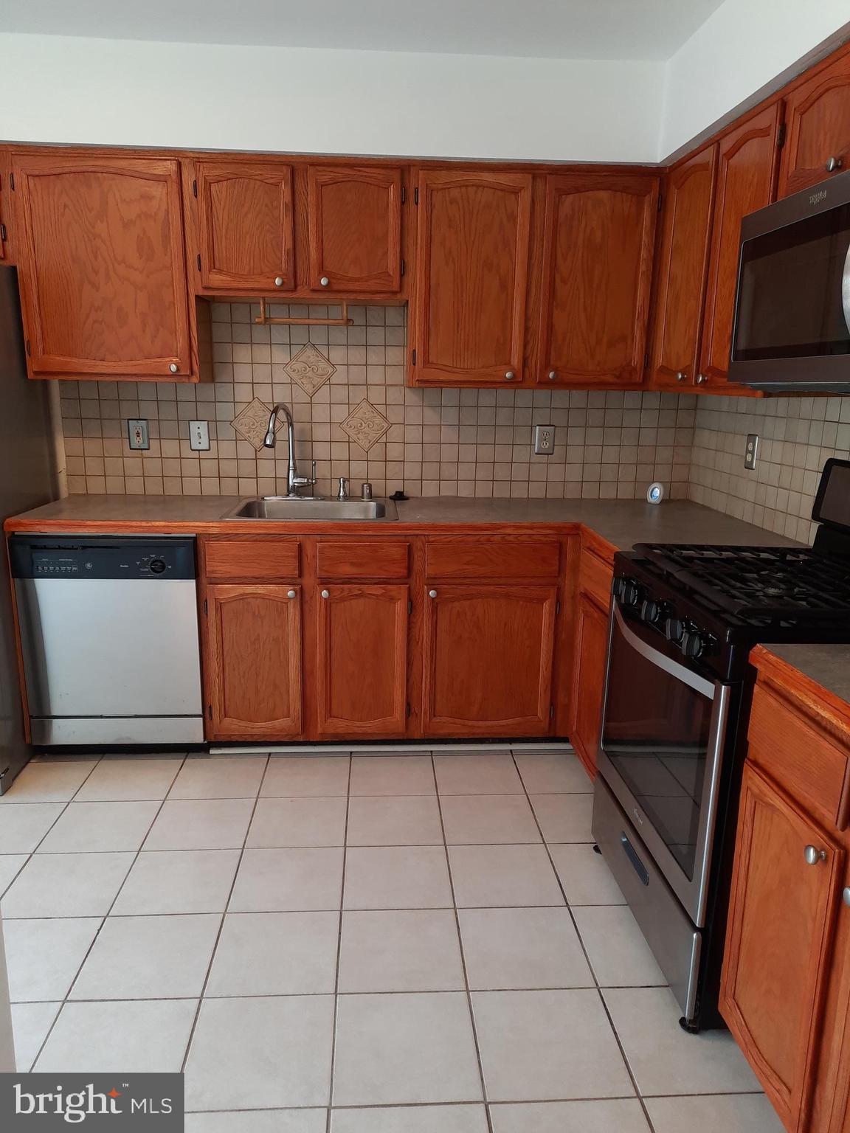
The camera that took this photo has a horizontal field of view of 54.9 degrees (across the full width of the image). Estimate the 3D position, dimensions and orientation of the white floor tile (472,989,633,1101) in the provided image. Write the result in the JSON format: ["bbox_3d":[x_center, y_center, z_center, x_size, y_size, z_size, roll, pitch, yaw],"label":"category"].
[{"bbox_3d":[0.266,1.033,1.780,0.303,0.010,0.300,0,13,-4],"label":"white floor tile"}]

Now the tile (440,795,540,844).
[{"bbox_3d":[0.211,0.826,2.667,0.303,0.010,0.300,0,13,-4],"label":"tile"}]

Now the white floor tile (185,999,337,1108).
[{"bbox_3d":[-0.350,1.035,1.747,0.303,0.010,0.302,0,13,-4],"label":"white floor tile"}]

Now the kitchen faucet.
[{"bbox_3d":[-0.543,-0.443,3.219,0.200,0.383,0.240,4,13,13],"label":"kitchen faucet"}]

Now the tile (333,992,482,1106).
[{"bbox_3d":[-0.041,1.033,1.761,0.303,0.010,0.300,0,13,-4],"label":"tile"}]

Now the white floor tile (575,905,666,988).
[{"bbox_3d":[0.555,0.965,2.095,0.303,0.010,0.300,0,13,-4],"label":"white floor tile"}]

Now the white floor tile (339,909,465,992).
[{"bbox_3d":[-0.060,0.967,2.066,0.303,0.010,0.302,0,13,-4],"label":"white floor tile"}]

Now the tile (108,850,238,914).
[{"bbox_3d":[-0.693,0.893,2.313,0.303,0.010,0.300,0,13,-4],"label":"tile"}]

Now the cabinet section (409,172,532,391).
[{"bbox_3d":[0.159,-1.067,3.096,0.427,0.740,0.310,0,13,-4],"label":"cabinet section"}]

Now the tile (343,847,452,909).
[{"bbox_3d":[-0.079,0.899,2.365,0.303,0.010,0.302,0,13,-4],"label":"tile"}]

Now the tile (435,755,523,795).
[{"bbox_3d":[0.190,0.758,2.957,0.301,0.010,0.301,0,13,-4],"label":"tile"}]

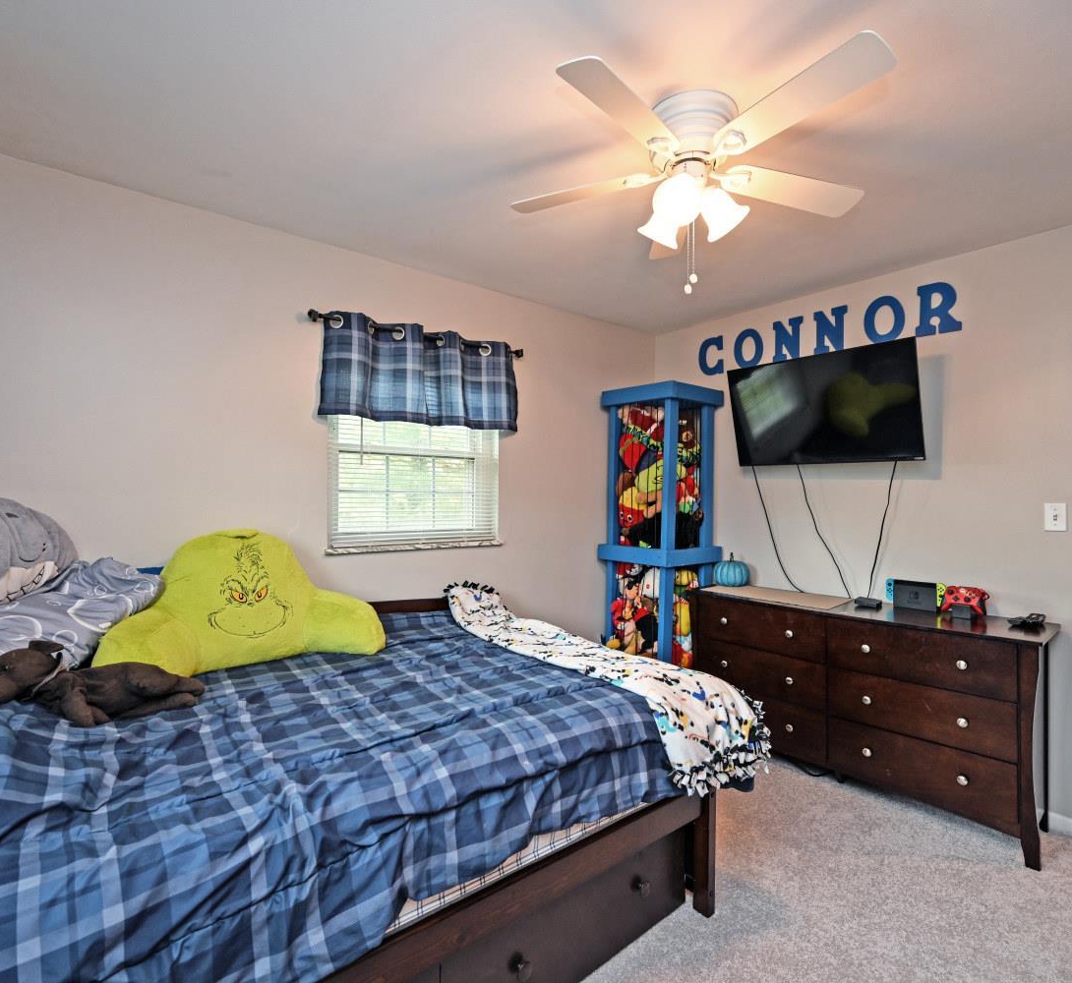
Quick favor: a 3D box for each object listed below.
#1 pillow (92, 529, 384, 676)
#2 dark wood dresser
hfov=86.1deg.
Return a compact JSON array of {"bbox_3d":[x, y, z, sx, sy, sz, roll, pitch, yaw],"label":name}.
[{"bbox_3d":[-1.032,0.363,2.047,0.860,0.450,0.420,1,0,-36],"label":"pillow"},{"bbox_3d":[1.480,0.955,2.702,0.441,0.833,1.419,1,0,-43],"label":"dark wood dresser"}]

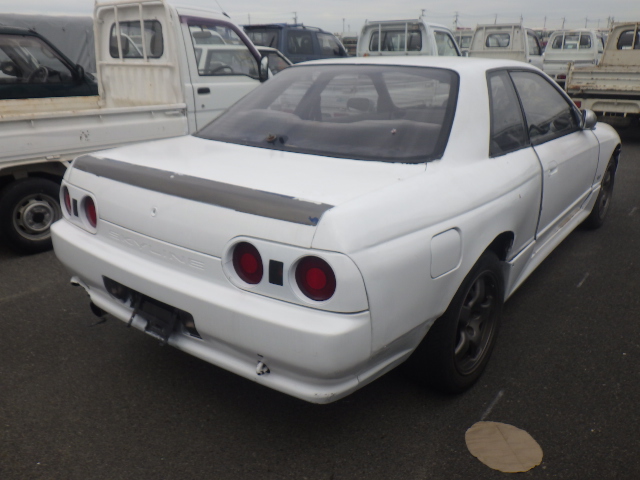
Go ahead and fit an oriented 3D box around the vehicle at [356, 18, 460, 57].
[{"bbox_3d":[1.000,-2.550,8.250,1.420,1.820,3.280,14,25,34],"label":"vehicle"}]

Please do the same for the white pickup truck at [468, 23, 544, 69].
[{"bbox_3d":[3.990,-4.080,12.150,1.420,1.830,3.280,15,26,37],"label":"white pickup truck"}]

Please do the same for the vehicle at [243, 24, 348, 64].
[{"bbox_3d":[-0.094,-4.686,13.941,1.700,1.870,4.000,18,28,41],"label":"vehicle"}]

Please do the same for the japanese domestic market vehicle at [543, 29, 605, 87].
[{"bbox_3d":[6.680,-4.760,13.850,1.420,1.800,3.280,12,24,32],"label":"japanese domestic market vehicle"}]

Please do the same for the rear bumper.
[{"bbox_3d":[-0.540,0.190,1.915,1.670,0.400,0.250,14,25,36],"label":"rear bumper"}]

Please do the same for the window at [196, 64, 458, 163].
[{"bbox_3d":[0.035,-0.624,2.403,1.370,0.110,0.730,14,52,36],"label":"window"}]

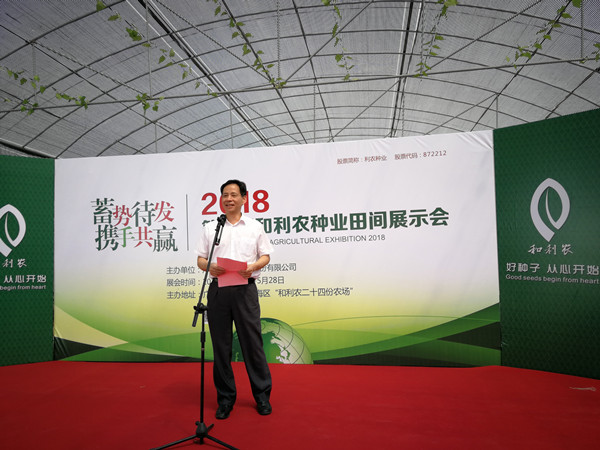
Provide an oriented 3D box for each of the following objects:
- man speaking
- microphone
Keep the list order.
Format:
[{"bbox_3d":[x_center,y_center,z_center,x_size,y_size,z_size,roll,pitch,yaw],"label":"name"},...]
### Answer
[{"bbox_3d":[-0.472,0.510,3.390,0.540,1.700,0.430,-1,-2,-2],"label":"man speaking"},{"bbox_3d":[-0.519,0.034,3.070,0.050,0.240,0.050,11,-30,0],"label":"microphone"}]

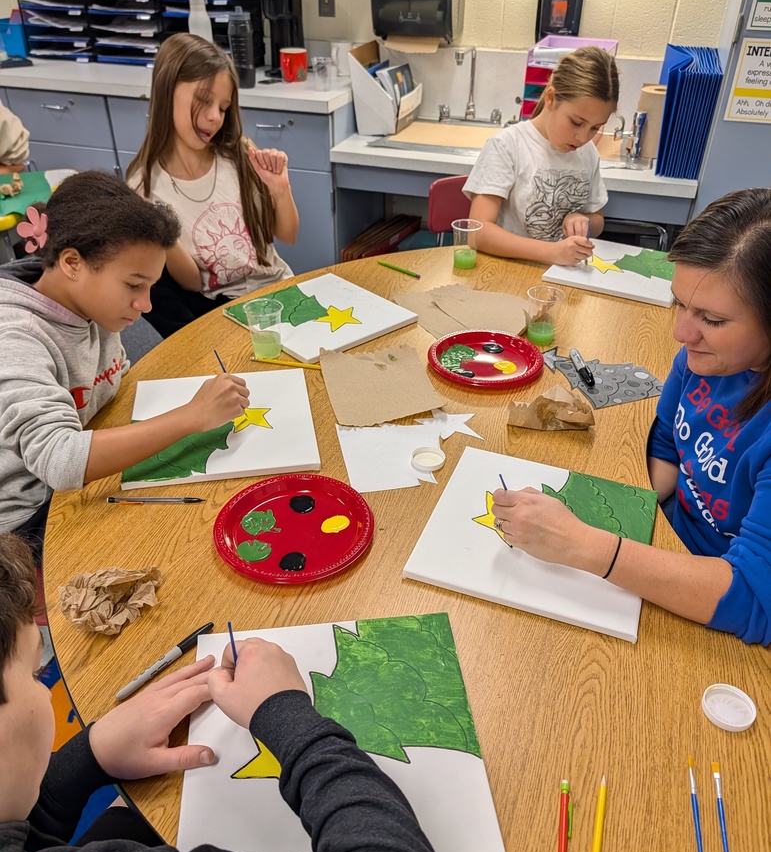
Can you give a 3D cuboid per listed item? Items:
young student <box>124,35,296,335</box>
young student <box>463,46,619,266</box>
[{"bbox_3d":[-0.399,-0.283,1.795,0.440,1.230,0.560,-7,36,-10],"label":"young student"},{"bbox_3d":[0.451,-0.418,2.013,0.420,1.120,0.540,-22,41,-28],"label":"young student"}]

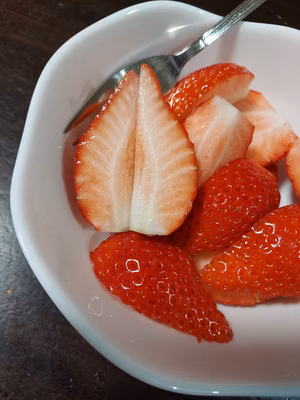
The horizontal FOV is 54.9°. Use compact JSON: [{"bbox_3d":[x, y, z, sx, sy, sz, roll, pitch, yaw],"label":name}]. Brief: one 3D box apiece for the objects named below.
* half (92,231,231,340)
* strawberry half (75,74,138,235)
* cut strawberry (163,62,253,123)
[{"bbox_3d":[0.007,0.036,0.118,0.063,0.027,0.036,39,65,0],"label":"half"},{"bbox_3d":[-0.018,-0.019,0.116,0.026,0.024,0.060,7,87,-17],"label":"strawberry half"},{"bbox_3d":[0.026,-0.047,0.130,0.045,0.022,0.024,-24,70,-3],"label":"cut strawberry"}]

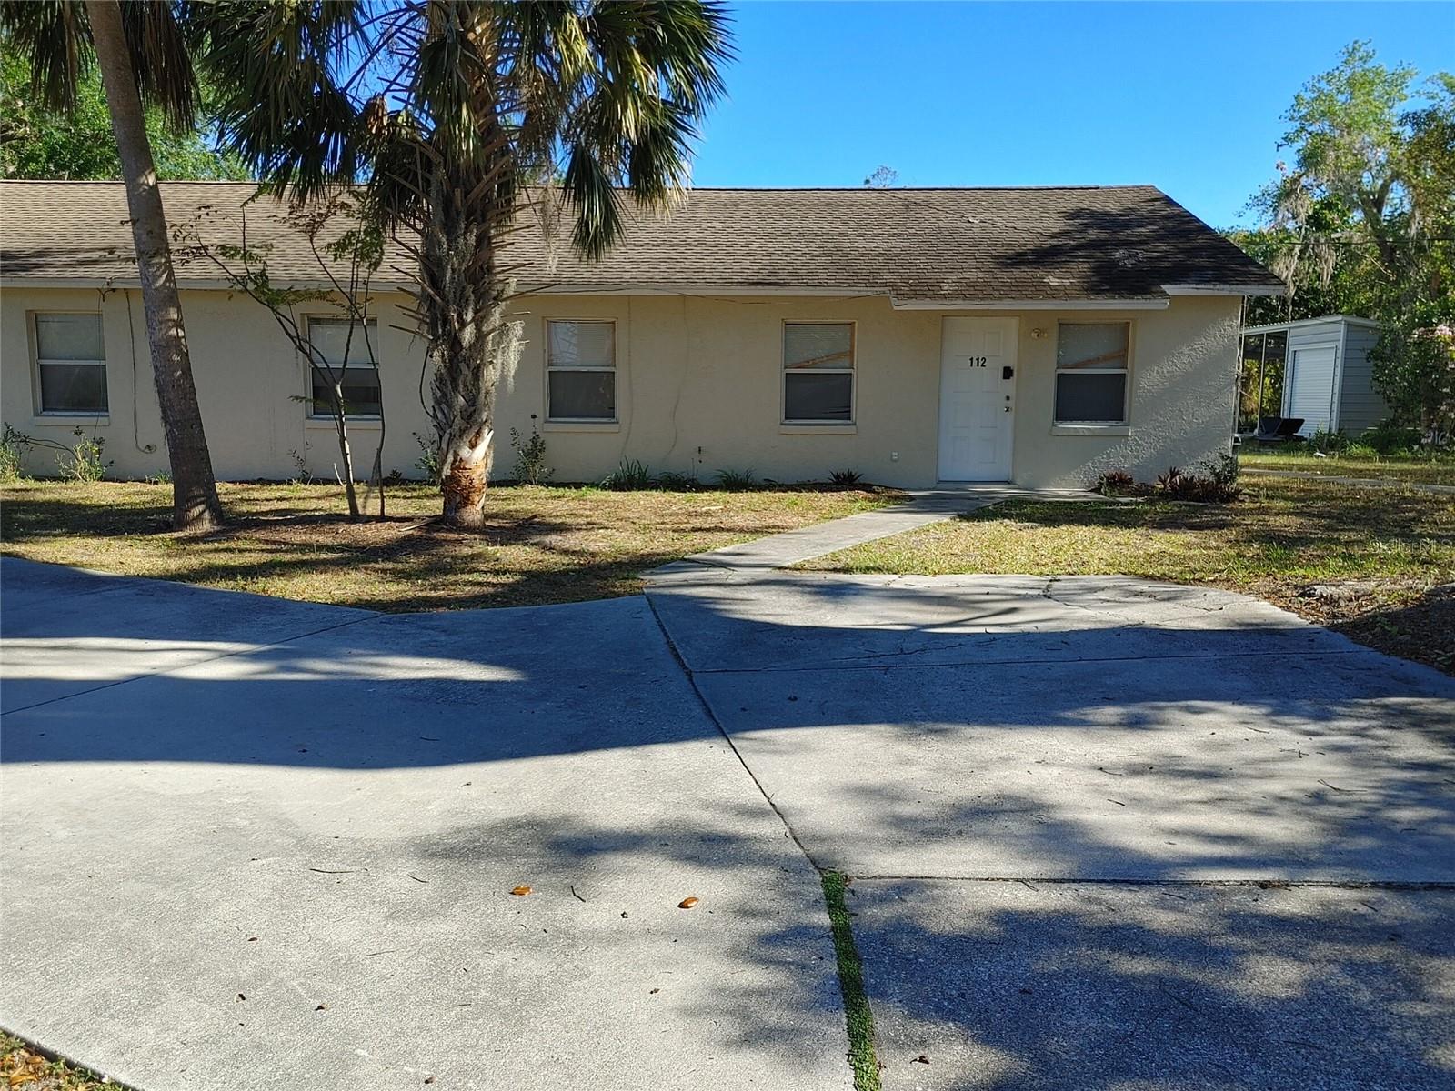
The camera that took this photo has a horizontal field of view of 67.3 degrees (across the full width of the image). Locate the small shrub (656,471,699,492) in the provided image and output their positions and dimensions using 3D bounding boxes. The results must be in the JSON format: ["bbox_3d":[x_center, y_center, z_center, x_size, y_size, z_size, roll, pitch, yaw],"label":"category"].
[{"bbox_3d":[-0.609,-0.788,13.300,0.540,0.236,0.432,0,8,0],"label":"small shrub"}]

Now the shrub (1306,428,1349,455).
[{"bbox_3d":[11.632,-2.025,21.200,0.838,0.513,0.754,0,8,0],"label":"shrub"}]

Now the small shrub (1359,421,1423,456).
[{"bbox_3d":[12.878,-2.083,21.200,1.257,0.660,1.068,0,8,0],"label":"small shrub"}]

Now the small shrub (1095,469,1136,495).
[{"bbox_3d":[4.689,-0.769,13.200,0.494,0.315,0.470,0,8,0],"label":"small shrub"}]

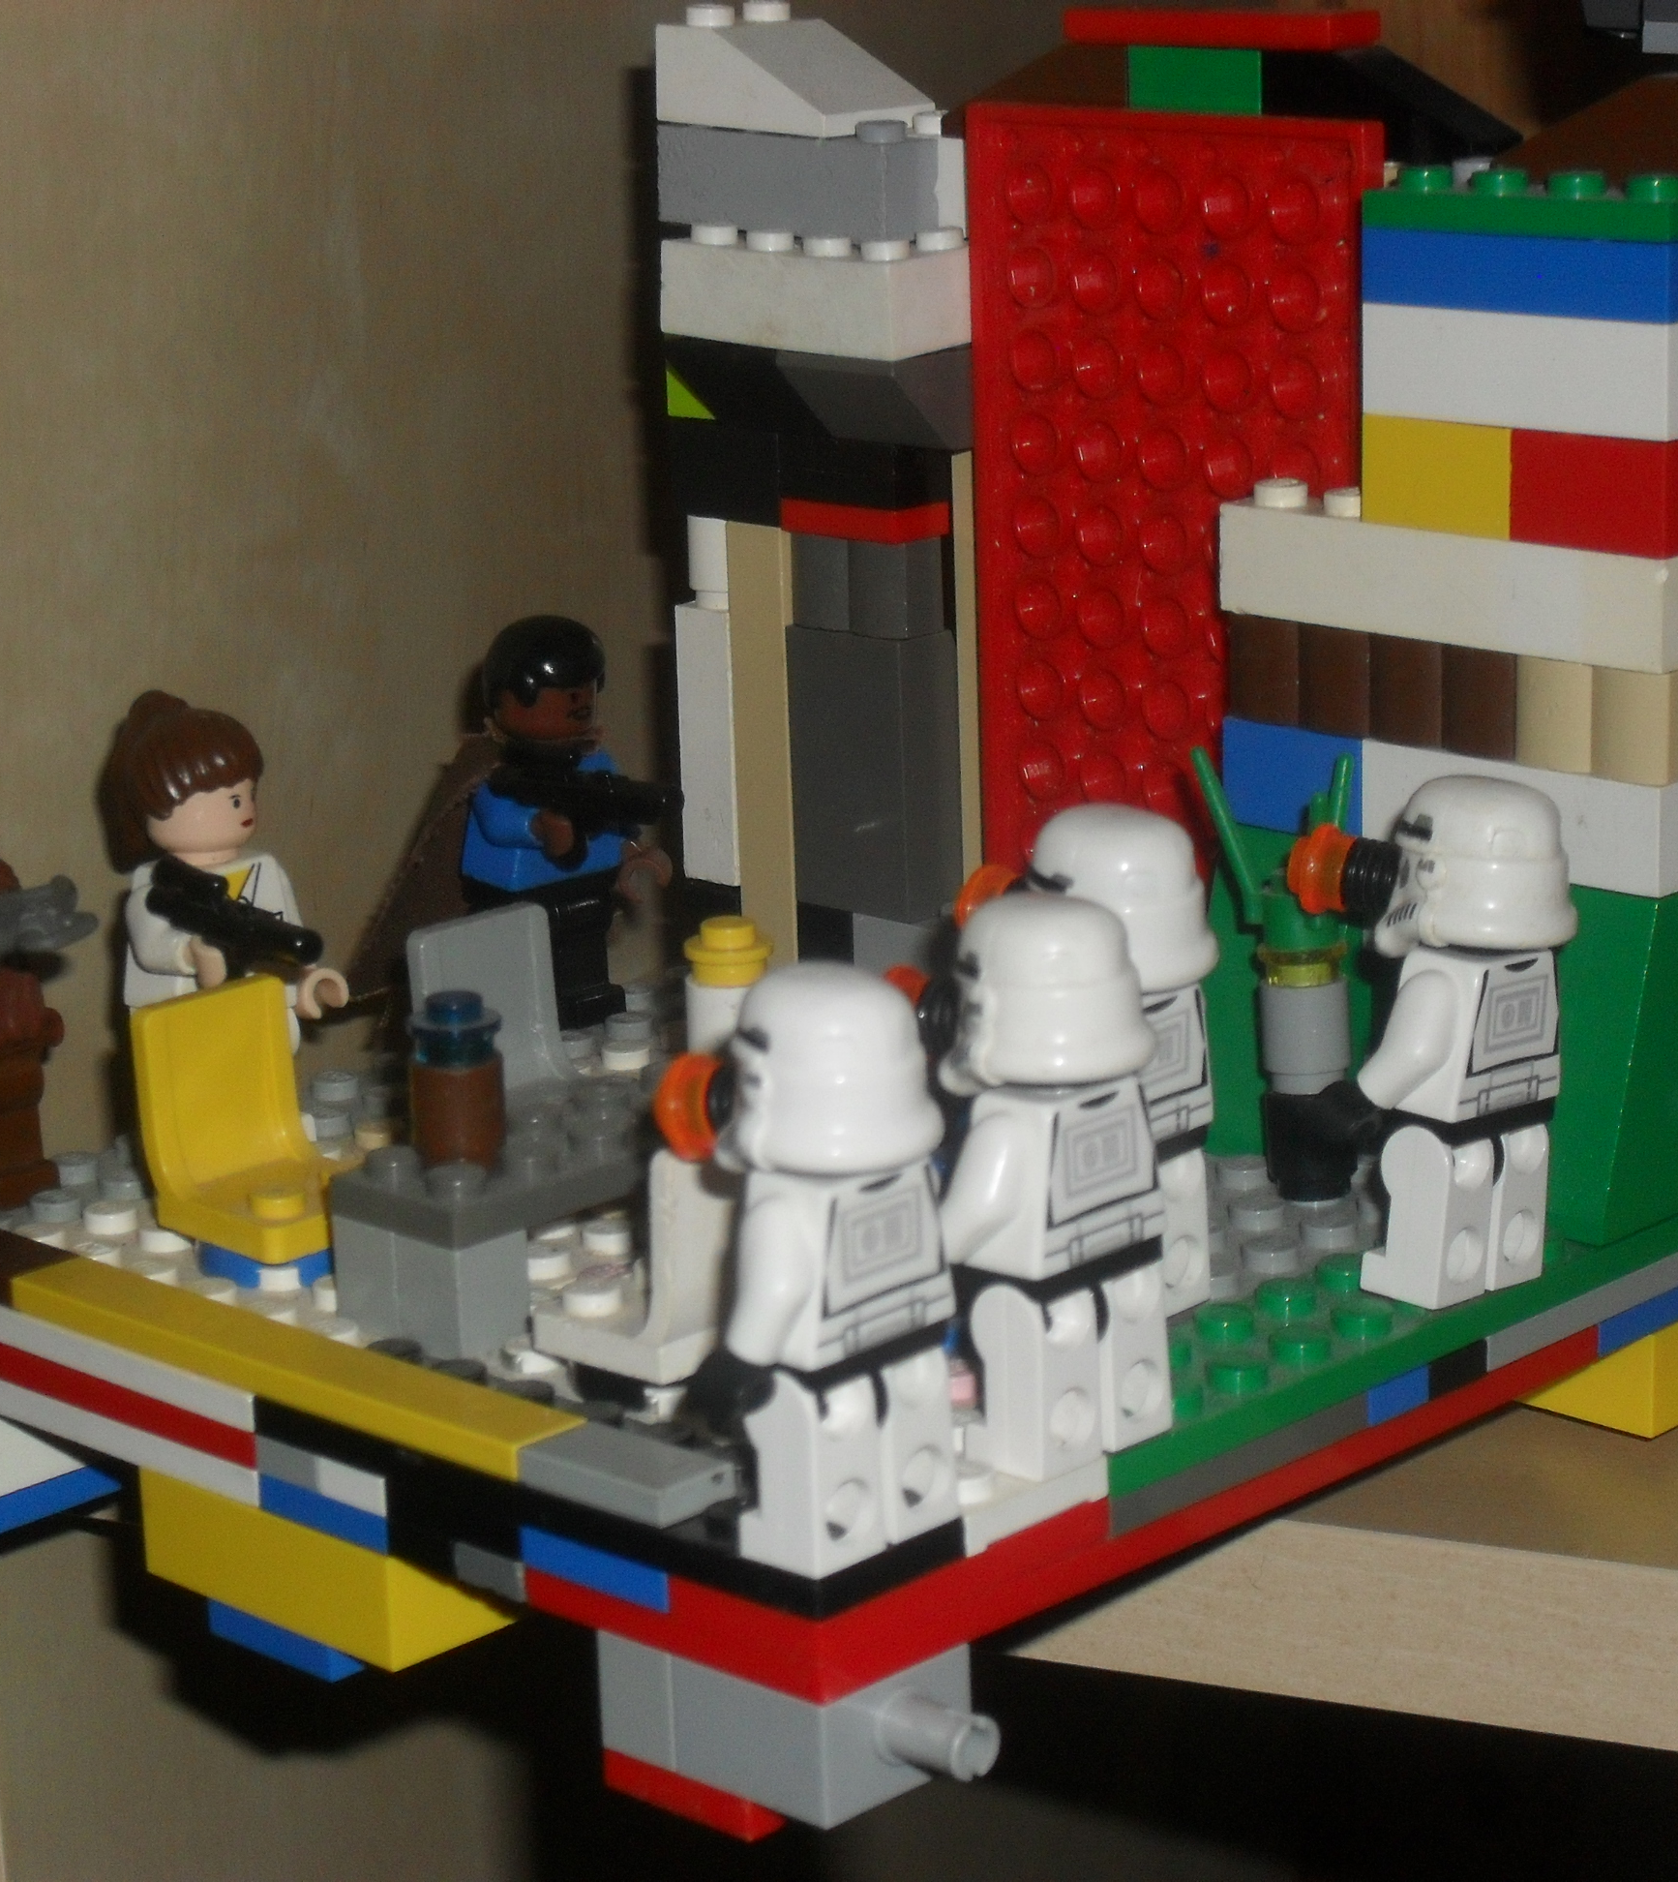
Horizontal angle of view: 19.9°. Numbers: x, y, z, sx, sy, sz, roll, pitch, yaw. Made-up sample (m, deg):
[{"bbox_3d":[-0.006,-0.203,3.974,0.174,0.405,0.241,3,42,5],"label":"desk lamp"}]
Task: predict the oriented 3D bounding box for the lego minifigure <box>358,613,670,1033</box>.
[{"bbox_3d":[-0.027,-0.011,0.480,0.035,0.043,0.026,12,20,43],"label":"lego minifigure"}]

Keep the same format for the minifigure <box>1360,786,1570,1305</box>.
[{"bbox_3d":[0.052,0.008,0.398,0.017,0.043,0.021,13,19,42],"label":"minifigure"}]

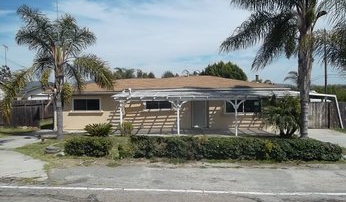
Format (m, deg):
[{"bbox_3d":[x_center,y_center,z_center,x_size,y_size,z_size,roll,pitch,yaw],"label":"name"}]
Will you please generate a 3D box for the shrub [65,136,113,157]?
[{"bbox_3d":[-3.050,1.600,9.750,1.700,0.700,1.200,0,-1,5],"label":"shrub"}]

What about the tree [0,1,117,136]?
[{"bbox_3d":[-5.950,-1.470,14.000,5.700,6.950,5.400,0,-1,5],"label":"tree"}]

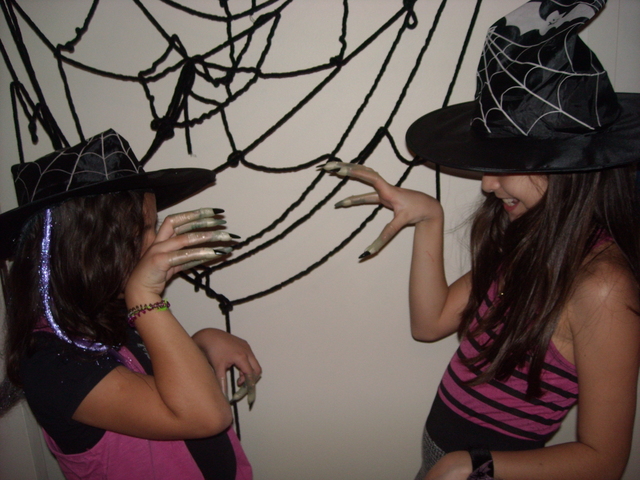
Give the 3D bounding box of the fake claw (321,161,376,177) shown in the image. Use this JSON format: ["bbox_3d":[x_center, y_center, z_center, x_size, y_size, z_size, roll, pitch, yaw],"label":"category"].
[{"bbox_3d":[0.041,-0.107,0.970,0.085,0.022,0.020,6,7,6],"label":"fake claw"}]

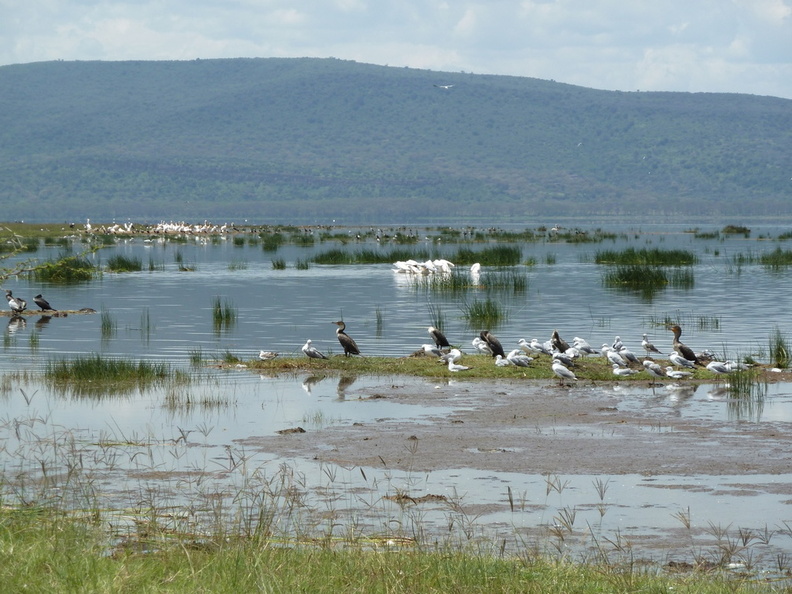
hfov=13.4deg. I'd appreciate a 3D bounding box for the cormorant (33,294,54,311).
[{"bbox_3d":[-8.252,0.143,79.000,0.570,0.390,0.200,0,1,3],"label":"cormorant"}]

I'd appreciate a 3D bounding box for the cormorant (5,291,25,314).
[{"bbox_3d":[-8.938,0.124,79.000,0.540,0.550,0.250,-1,2,-35],"label":"cormorant"}]

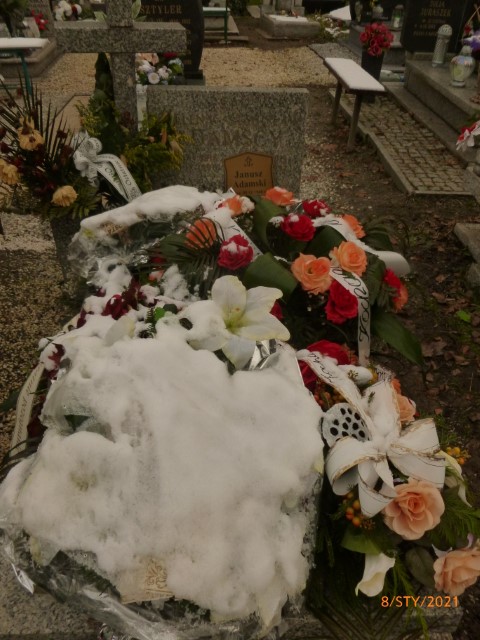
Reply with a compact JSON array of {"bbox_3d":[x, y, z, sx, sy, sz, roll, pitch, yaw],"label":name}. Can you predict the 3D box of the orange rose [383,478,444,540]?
[{"bbox_3d":[0.339,0.370,1.010,0.115,0.100,0.110,-6,38,-8],"label":"orange rose"}]

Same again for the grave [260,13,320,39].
[{"bbox_3d":[0.826,-4.754,8.300,0.760,0.270,1.200,-3,38,-4],"label":"grave"}]

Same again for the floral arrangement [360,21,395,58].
[{"bbox_3d":[1.169,-2.393,4.400,0.290,0.290,0.280,0,38,0],"label":"floral arrangement"}]

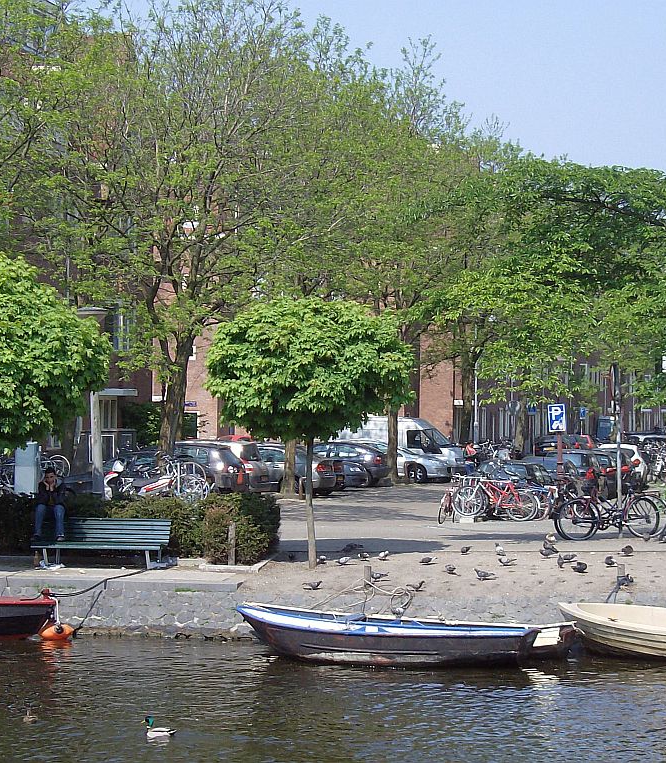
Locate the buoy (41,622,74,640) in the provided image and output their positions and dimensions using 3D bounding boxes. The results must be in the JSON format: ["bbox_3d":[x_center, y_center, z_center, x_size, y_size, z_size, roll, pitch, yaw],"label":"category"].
[{"bbox_3d":[-3.844,3.502,35.000,0.500,0.270,0.420,0,-1,0],"label":"buoy"}]

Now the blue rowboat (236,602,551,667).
[{"bbox_3d":[0.751,3.372,33.297,4.300,0.660,1.550,0,-1,22],"label":"blue rowboat"}]

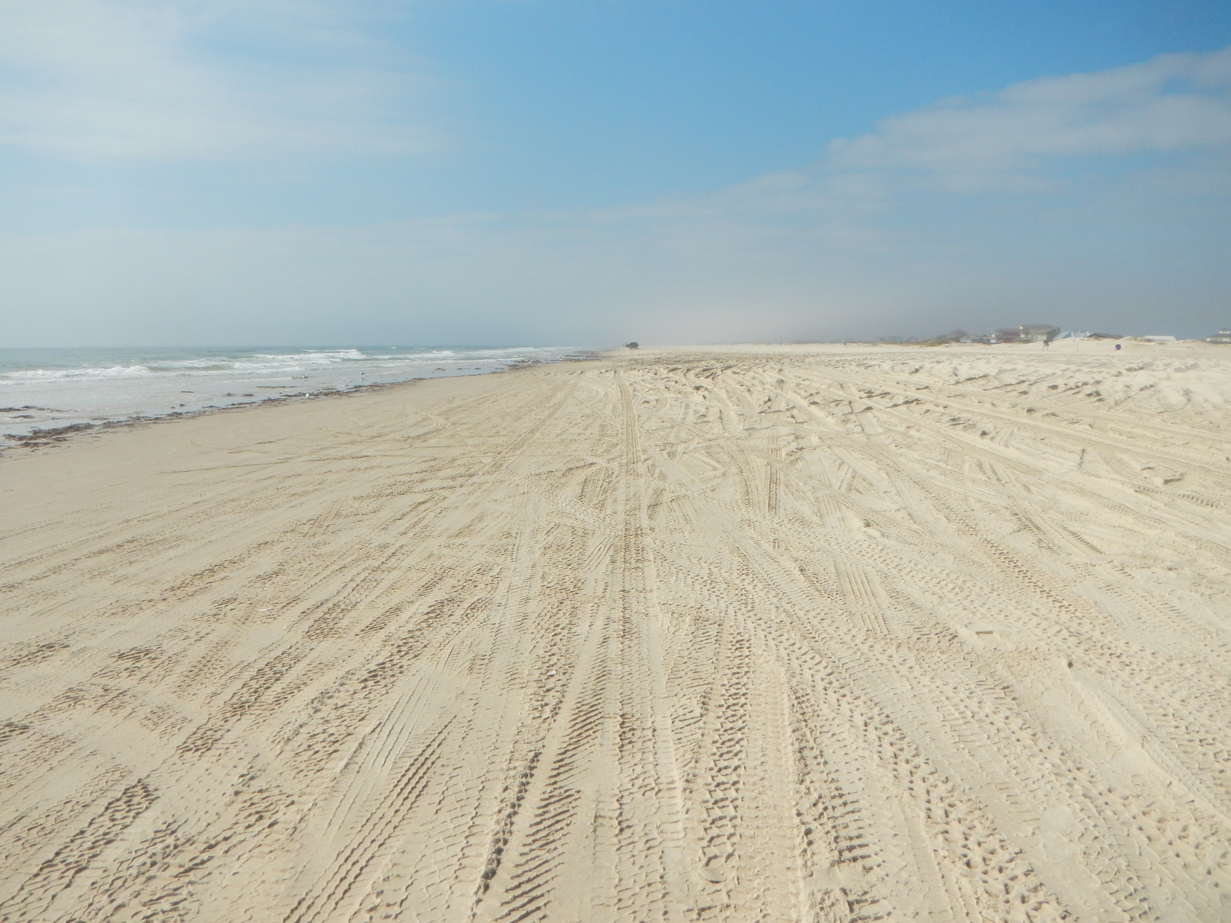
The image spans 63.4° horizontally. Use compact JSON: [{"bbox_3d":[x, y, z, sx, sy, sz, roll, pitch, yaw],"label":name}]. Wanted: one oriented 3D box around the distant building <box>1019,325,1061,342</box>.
[{"bbox_3d":[142.465,-42.285,335.000,8.600,7.000,10.800,-5,8,-34],"label":"distant building"}]

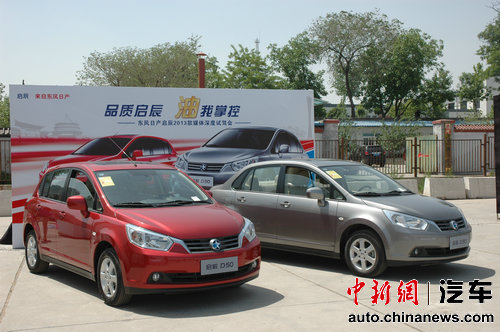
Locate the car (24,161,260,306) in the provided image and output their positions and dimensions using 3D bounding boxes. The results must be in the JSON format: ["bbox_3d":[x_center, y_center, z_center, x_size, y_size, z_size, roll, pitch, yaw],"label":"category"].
[{"bbox_3d":[-1.525,0.684,8.084,1.730,1.530,4.250,-1,0,-35],"label":"car"}]

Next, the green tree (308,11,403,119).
[{"bbox_3d":[9.680,-7.135,58.000,8.181,13.998,7.726,-1,1,0],"label":"green tree"}]

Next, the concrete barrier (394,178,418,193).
[{"bbox_3d":[5.577,0.949,24.598,1.700,0.840,0.550,-1,0,-16],"label":"concrete barrier"}]

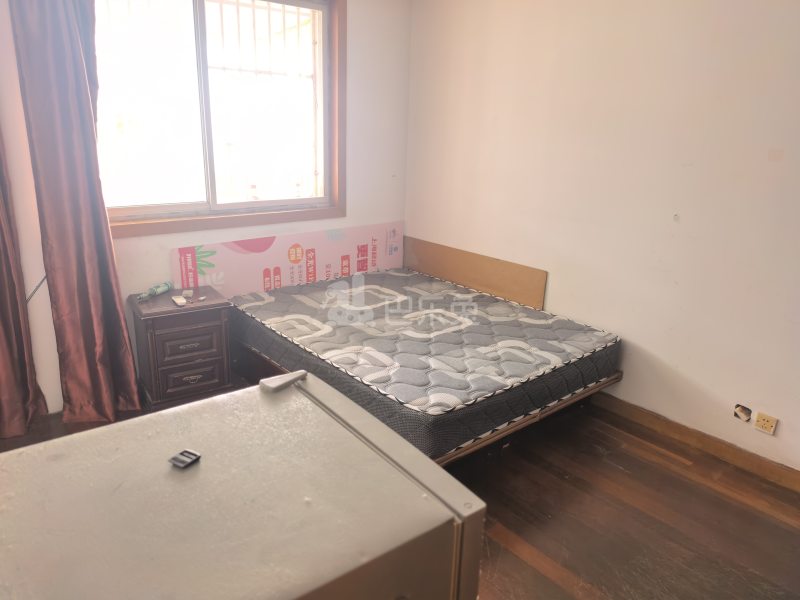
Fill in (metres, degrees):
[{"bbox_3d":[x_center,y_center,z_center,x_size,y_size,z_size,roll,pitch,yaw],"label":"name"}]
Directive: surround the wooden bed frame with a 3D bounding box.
[{"bbox_3d":[0.084,0.214,3.555,1.581,0.773,2.062,-12,22,-38],"label":"wooden bed frame"}]

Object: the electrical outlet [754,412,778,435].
[{"bbox_3d":[1.802,0.614,2.732,0.010,0.086,0.086,-13,22,-38],"label":"electrical outlet"}]

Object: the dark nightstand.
[{"bbox_3d":[-1.316,0.295,3.377,0.491,0.616,0.418,-10,21,-34],"label":"dark nightstand"}]

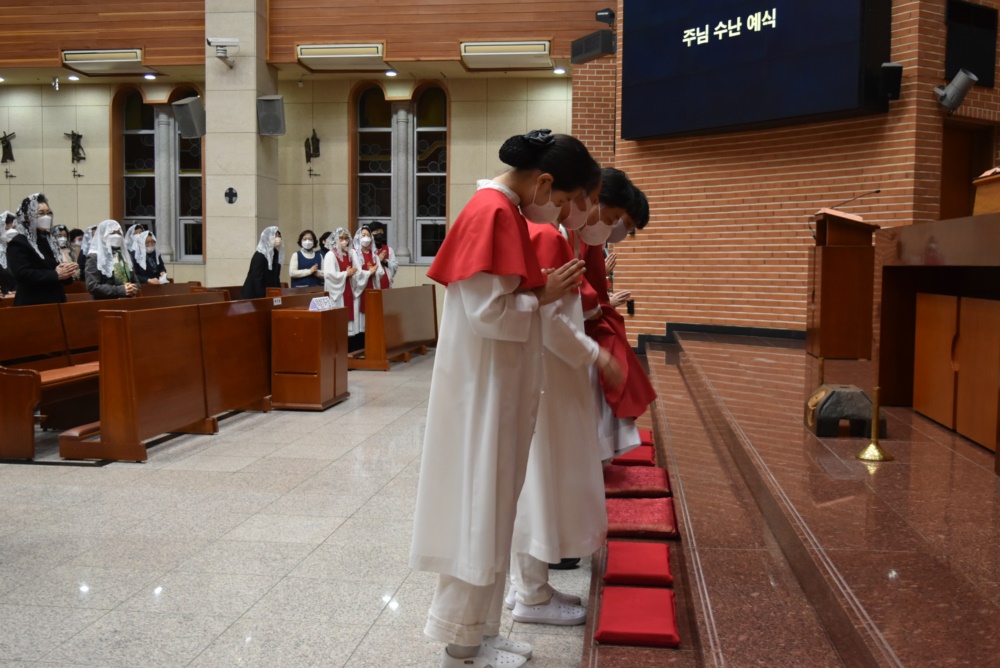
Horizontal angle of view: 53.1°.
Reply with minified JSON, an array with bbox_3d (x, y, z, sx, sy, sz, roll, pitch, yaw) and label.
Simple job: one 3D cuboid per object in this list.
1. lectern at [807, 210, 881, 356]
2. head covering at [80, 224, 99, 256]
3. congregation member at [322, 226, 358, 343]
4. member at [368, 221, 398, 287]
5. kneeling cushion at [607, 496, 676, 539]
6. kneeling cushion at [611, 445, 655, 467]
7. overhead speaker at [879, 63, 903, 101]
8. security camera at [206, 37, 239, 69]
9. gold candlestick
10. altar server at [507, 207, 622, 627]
[{"bbox_3d":[2.752,-0.404,8.034,0.460,1.160,0.560,1,4,7],"label":"lectern"},{"bbox_3d":[-4.732,-1.075,11.562,0.270,0.370,0.260,2,4,25],"label":"head covering"},{"bbox_3d":[-1.790,-0.419,11.255,0.360,1.555,0.440,3,5,38],"label":"congregation member"},{"bbox_3d":[-1.478,-0.586,12.759,0.470,1.680,0.360,-2,4,-25],"label":"member"},{"bbox_3d":[0.523,0.715,3.920,0.320,0.055,0.430,1,4,7],"label":"kneeling cushion"},{"bbox_3d":[0.679,0.616,5.088,0.215,0.050,0.350,1,4,7],"label":"kneeling cushion"},{"bbox_3d":[3.469,-2.242,8.900,0.190,0.300,0.170,3,19,35],"label":"overhead speaker"},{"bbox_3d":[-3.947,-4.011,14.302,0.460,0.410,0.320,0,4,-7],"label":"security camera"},{"bbox_3d":[1.341,0.317,3.595,0.128,0.265,0.128,1,4,7],"label":"gold candlestick"},{"bbox_3d":[0.180,0.156,3.149,0.440,1.490,0.480,1,4,7],"label":"altar server"}]

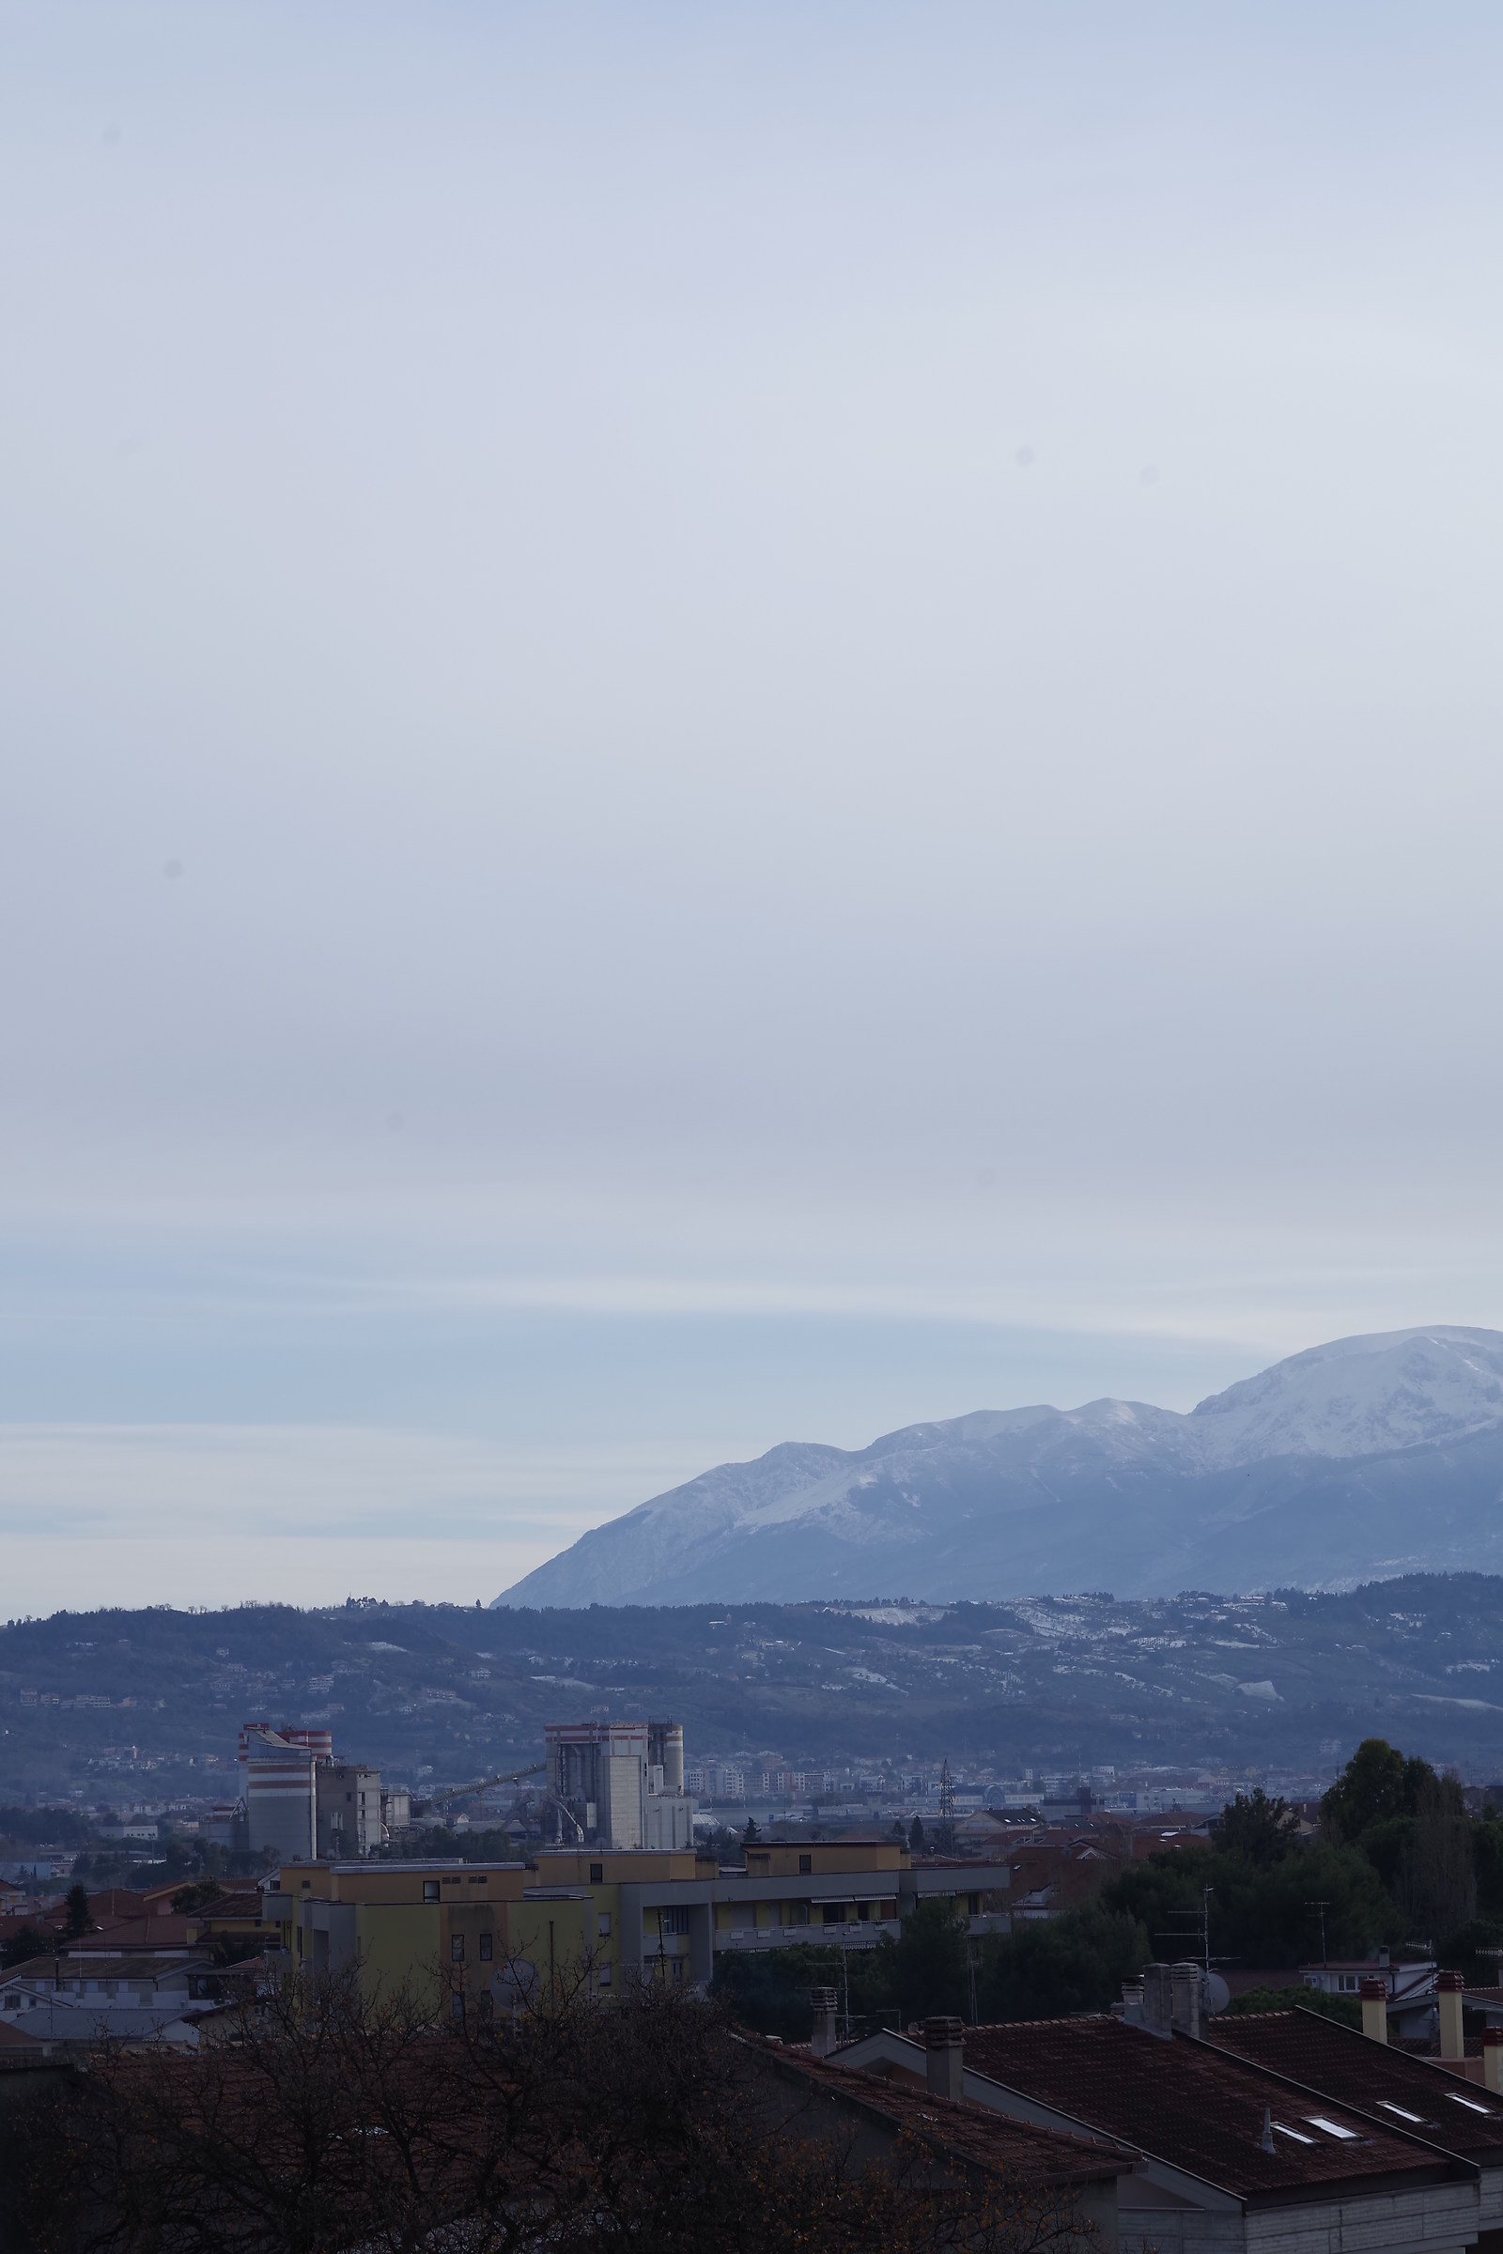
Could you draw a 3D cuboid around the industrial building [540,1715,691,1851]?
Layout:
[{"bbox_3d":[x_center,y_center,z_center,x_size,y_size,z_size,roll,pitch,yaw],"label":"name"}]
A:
[{"bbox_3d":[-26.302,131.985,1300.000,18.000,29.500,26.000,-4,-6,33],"label":"industrial building"}]

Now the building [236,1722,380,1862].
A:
[{"bbox_3d":[-87.442,132.333,1300.000,24.500,29.000,16.500,-4,-6,33],"label":"building"}]

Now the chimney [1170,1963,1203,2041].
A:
[{"bbox_3d":[9.191,18.521,139.200,0.460,1.570,0.460,-4,-6,32],"label":"chimney"}]

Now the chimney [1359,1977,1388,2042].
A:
[{"bbox_3d":[14.309,20.395,151.000,0.460,1.750,0.460,-4,-6,32],"label":"chimney"}]

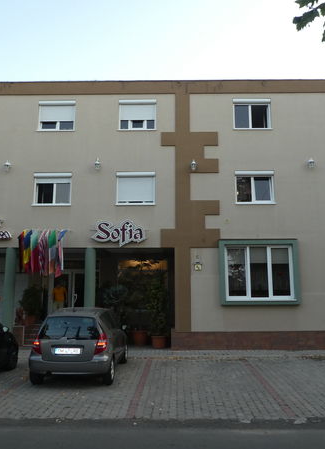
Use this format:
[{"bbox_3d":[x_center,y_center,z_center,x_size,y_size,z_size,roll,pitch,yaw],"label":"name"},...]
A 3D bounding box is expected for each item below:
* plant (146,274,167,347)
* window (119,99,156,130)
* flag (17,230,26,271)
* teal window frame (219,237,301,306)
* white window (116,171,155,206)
[{"bbox_3d":[-0.207,3.109,14.979,0.775,2.594,0.750,0,-9,0],"label":"plant"},{"bbox_3d":[-0.883,-3.859,14.835,1.341,1.156,0.180,0,-10,0],"label":"window"},{"bbox_3d":[-4.625,0.914,13.843,0.265,1.356,0.350,0,-10,1],"label":"flag"},{"bbox_3d":[3.203,1.582,13.819,2.594,2.167,0.250,0,-10,0],"label":"teal window frame"},{"bbox_3d":[-0.958,-1.266,15.055,1.423,1.222,0.200,0,-9,0],"label":"white window"}]

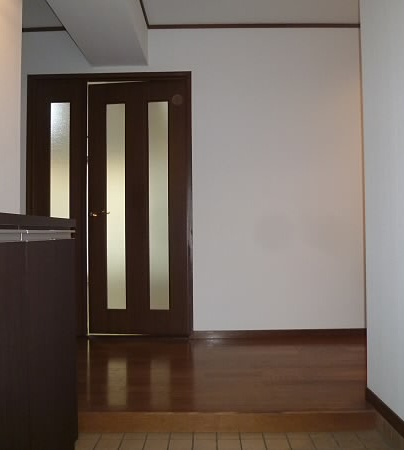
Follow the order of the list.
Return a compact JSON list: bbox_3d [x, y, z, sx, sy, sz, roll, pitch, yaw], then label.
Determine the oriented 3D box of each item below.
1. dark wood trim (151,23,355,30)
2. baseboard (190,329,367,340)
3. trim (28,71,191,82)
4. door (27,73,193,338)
[{"bbox_3d":[0.402,-1.540,3.352,1.642,0.034,0.025,0,-2,1],"label":"dark wood trim"},{"bbox_3d":[0.577,0.816,3.249,1.314,0.063,0.020,0,-2,1],"label":"baseboard"},{"bbox_3d":[-0.721,-1.145,3.365,1.285,0.064,0.050,0,-2,1],"label":"trim"},{"bbox_3d":[-0.715,-0.159,3.353,1.285,2.035,0.080,0,-2,1],"label":"door"}]

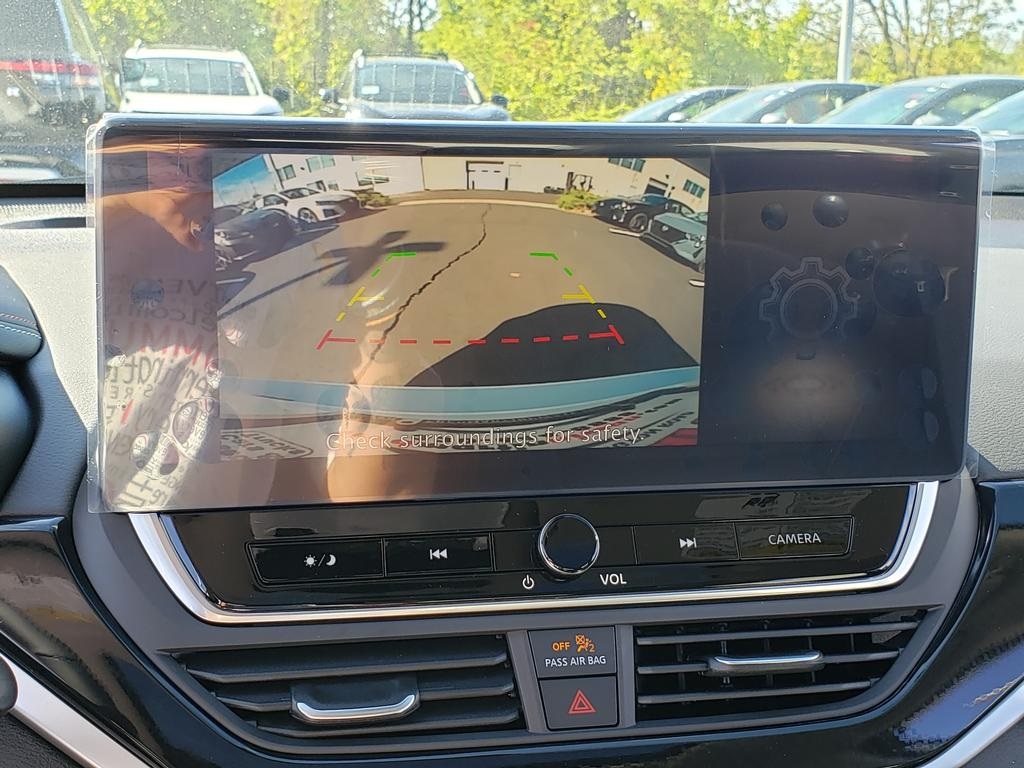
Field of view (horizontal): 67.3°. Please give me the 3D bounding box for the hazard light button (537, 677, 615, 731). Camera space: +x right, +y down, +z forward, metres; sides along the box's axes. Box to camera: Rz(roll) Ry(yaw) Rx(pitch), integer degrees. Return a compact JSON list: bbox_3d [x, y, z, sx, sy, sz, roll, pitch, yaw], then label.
[{"bbox_3d":[0.024,0.116,0.279,0.028,0.010,0.017,-1,63,-7],"label":"hazard light button"}]

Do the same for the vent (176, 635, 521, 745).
[{"bbox_3d":[-0.057,0.112,0.277,0.122,0.025,0.034,-1,63,-7],"label":"vent"}]

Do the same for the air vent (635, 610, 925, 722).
[{"bbox_3d":[0.104,0.109,0.295,0.120,0.025,0.035,-1,63,-7],"label":"air vent"}]

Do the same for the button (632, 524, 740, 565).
[{"bbox_3d":[0.069,0.064,0.307,0.042,0.008,0.015,-1,65,-7],"label":"button"}]

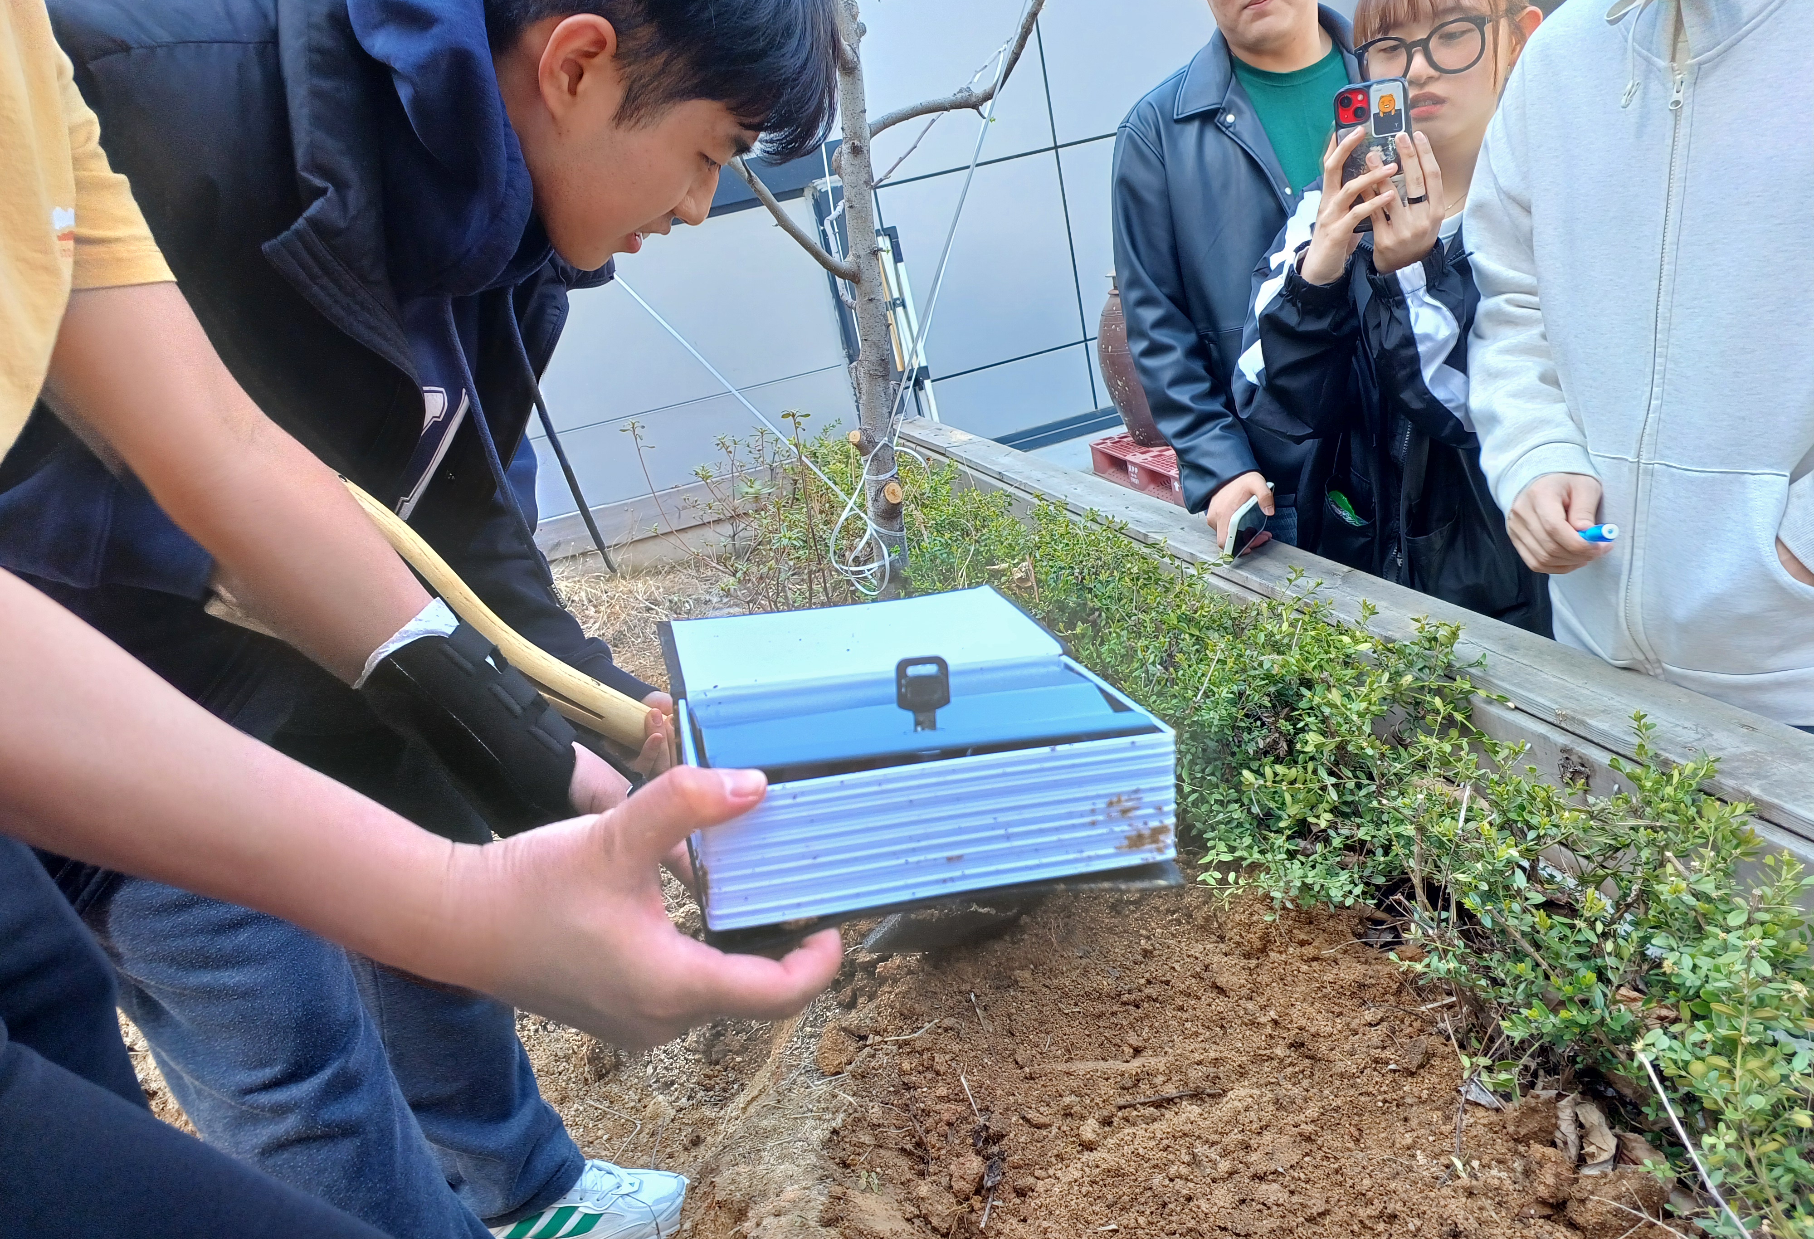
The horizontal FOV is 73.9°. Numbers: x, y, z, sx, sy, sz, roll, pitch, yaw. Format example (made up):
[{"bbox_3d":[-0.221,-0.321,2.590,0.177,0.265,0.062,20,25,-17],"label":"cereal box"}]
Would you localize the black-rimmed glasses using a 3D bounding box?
[{"bbox_3d":[0.606,-0.649,1.362,0.143,0.052,0.142,6,31,43],"label":"black-rimmed glasses"}]

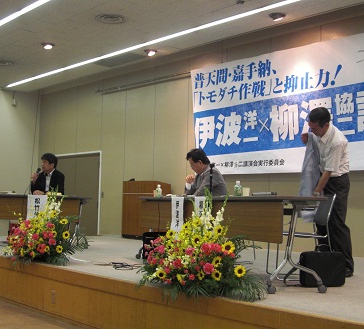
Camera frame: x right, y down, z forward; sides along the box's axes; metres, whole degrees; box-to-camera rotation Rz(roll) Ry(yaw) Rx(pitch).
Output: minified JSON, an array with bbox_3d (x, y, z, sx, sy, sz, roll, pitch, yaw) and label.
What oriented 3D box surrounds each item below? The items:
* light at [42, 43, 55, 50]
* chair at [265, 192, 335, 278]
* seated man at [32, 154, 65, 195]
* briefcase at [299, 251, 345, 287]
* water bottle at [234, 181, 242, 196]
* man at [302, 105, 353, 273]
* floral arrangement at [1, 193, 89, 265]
[{"bbox_3d":[-2.329,-2.055,10.162,0.230,0.090,0.230,2,-4,0],"label":"light"},{"bbox_3d":[1.065,0.637,5.220,0.530,0.760,0.460,2,-4,-7],"label":"chair"},{"bbox_3d":[-1.937,0.505,8.450,0.500,1.330,0.660,1,-4,15],"label":"seated man"},{"bbox_3d":[1.160,0.850,4.800,0.365,0.290,0.130,2,-4,2],"label":"briefcase"},{"bbox_3d":[0.486,0.214,5.100,0.068,0.138,0.068,2,-4,0],"label":"water bottle"},{"bbox_3d":[1.366,0.256,5.450,0.520,1.580,0.460,3,-4,-19],"label":"man"},{"bbox_3d":[-1.402,0.652,5.980,0.820,0.730,0.640,0,-4,22],"label":"floral arrangement"}]

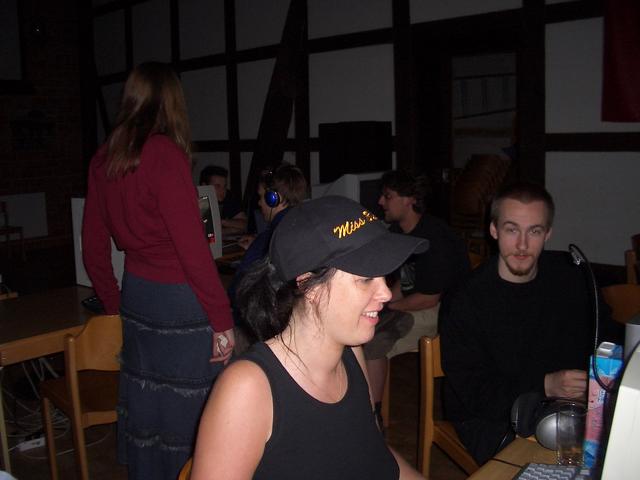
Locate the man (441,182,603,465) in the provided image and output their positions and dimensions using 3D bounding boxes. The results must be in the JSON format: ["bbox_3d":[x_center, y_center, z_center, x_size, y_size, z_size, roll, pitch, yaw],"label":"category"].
[{"bbox_3d":[0.649,0.484,1.853,0.540,1.270,0.720,-5,9,-25],"label":"man"}]

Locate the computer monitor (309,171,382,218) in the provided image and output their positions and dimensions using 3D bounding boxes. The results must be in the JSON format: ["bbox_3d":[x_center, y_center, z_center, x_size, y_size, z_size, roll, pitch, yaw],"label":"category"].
[{"bbox_3d":[0.162,-0.195,4.172,0.410,0.440,0.420,5,11,39],"label":"computer monitor"}]

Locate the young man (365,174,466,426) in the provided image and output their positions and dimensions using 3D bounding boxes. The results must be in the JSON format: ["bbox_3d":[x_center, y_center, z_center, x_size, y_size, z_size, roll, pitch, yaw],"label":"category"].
[{"bbox_3d":[0.446,0.289,3.240,0.680,1.260,0.480,-3,9,-11],"label":"young man"}]

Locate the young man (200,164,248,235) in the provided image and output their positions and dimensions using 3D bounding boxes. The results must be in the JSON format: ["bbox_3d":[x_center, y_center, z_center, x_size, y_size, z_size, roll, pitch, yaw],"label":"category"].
[{"bbox_3d":[-0.586,0.178,4.099,0.520,1.270,0.720,-8,10,-37],"label":"young man"}]

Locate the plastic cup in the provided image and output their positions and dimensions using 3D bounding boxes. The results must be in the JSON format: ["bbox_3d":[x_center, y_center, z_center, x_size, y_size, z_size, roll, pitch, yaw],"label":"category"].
[{"bbox_3d":[0.529,0.401,1.355,0.063,0.124,0.063,-1,8,0],"label":"plastic cup"}]

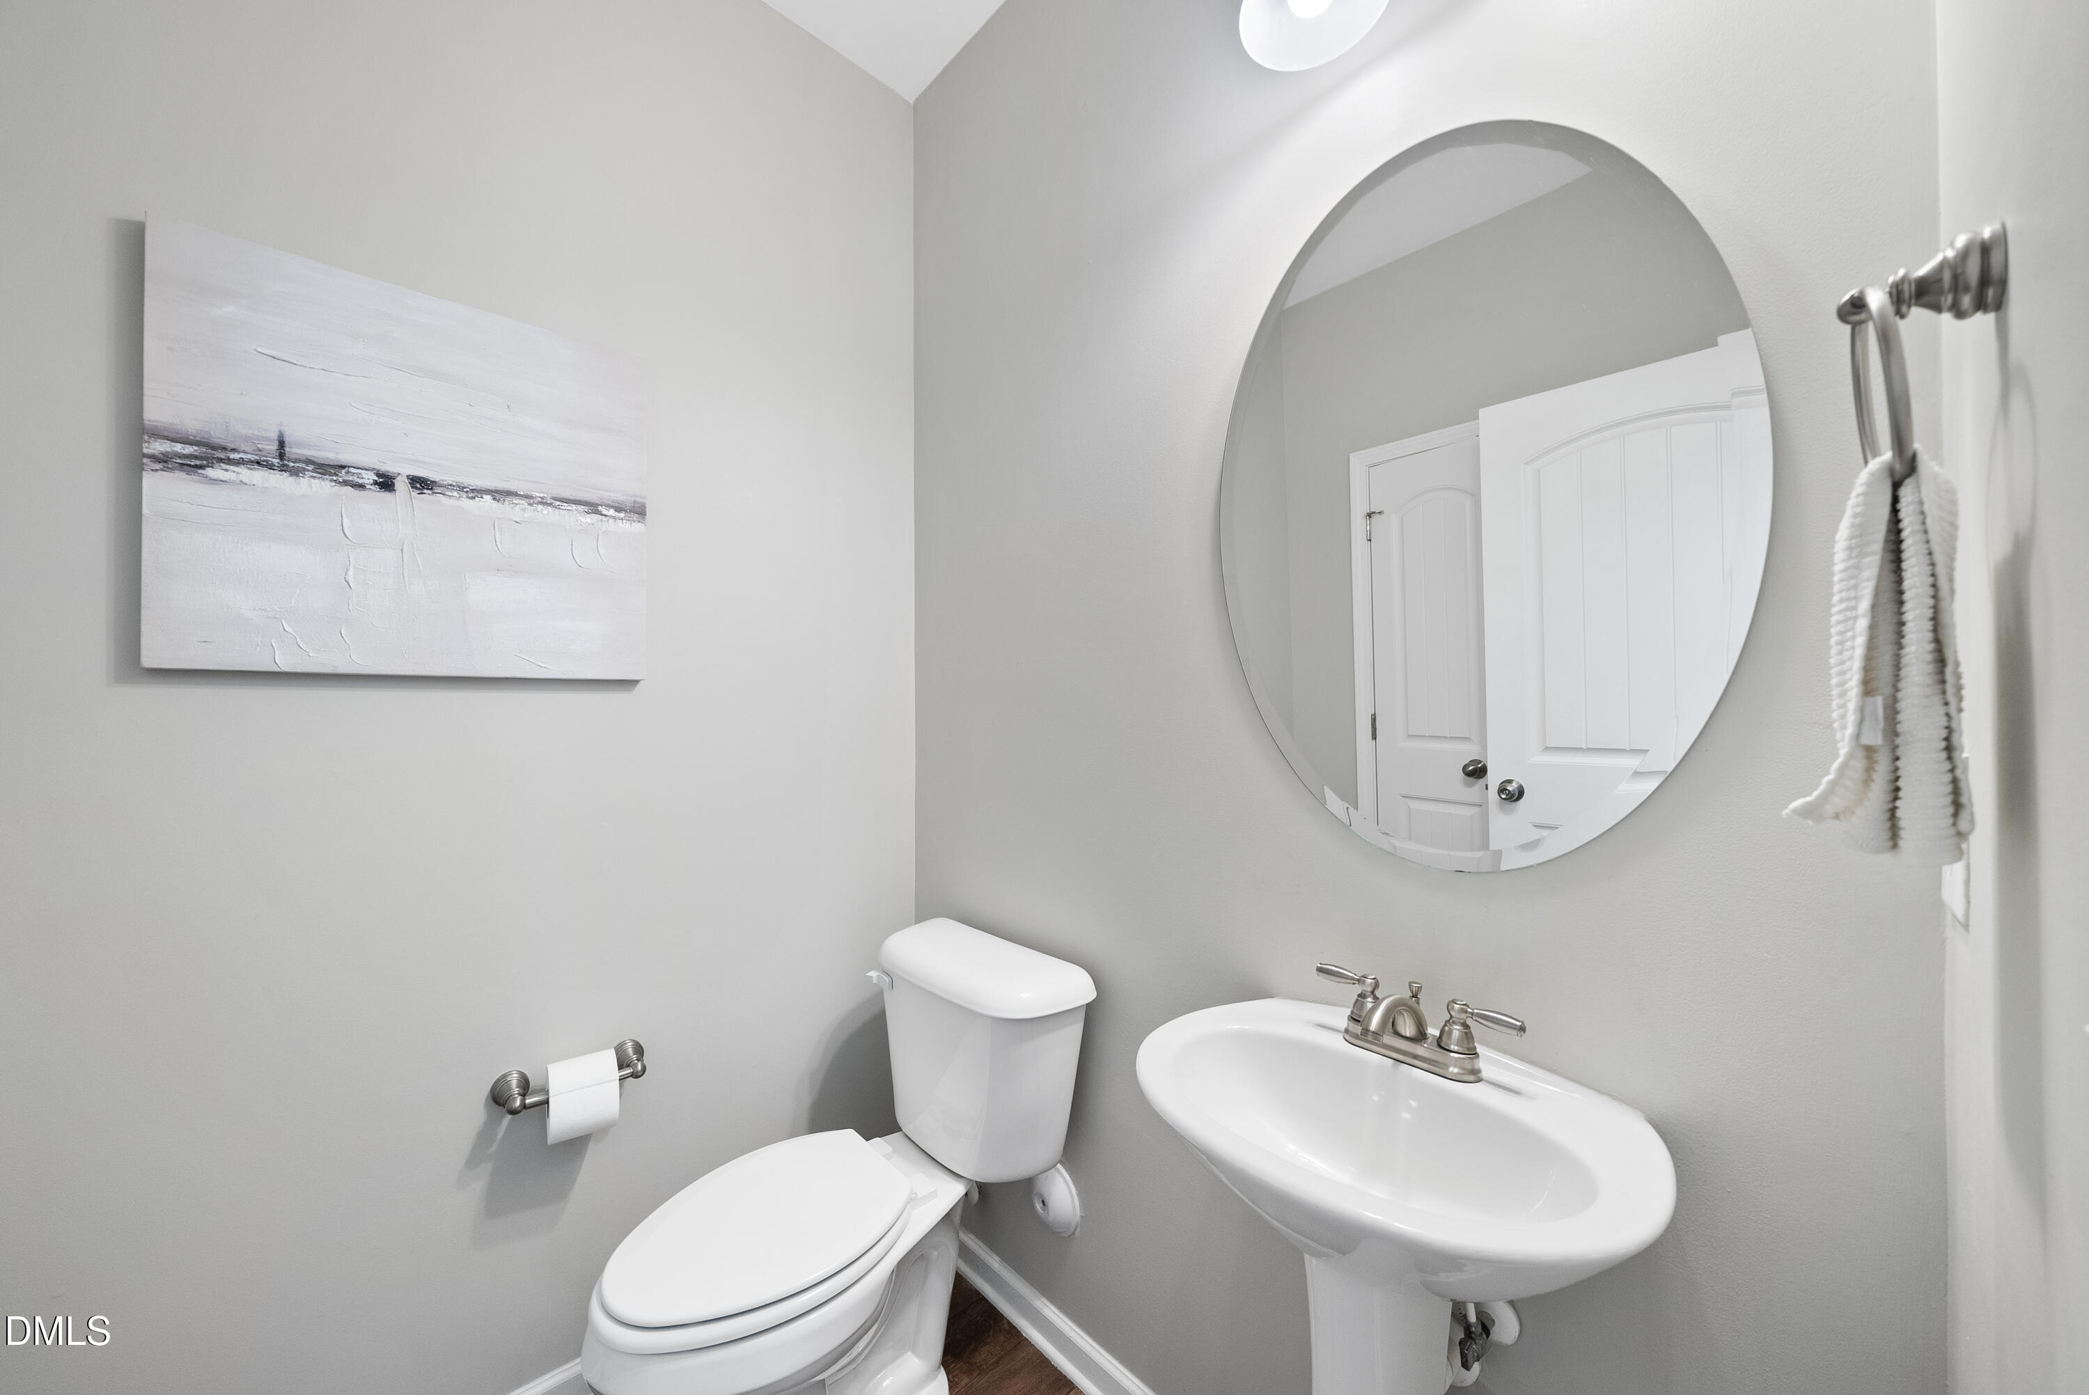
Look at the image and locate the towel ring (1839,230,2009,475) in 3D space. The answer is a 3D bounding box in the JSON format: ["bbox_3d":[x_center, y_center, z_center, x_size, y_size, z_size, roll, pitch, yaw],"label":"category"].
[{"bbox_3d":[0.597,-0.230,0.481,0.150,0.165,0.075,0,0,-44],"label":"towel ring"}]

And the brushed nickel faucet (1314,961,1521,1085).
[{"bbox_3d":[0.410,0.384,0.806,0.133,0.087,0.233,0,0,-44],"label":"brushed nickel faucet"}]

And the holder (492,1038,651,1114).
[{"bbox_3d":[-0.812,0.663,1.206,0.234,0.058,0.085,0,0,-44],"label":"holder"}]

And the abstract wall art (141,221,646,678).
[{"bbox_3d":[-0.959,-0.330,1.106,0.576,0.590,0.035,0,0,-44],"label":"abstract wall art"}]

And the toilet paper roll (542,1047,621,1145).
[{"bbox_3d":[-0.785,0.677,1.190,0.102,0.122,0.122,0,0,-44],"label":"toilet paper roll"}]

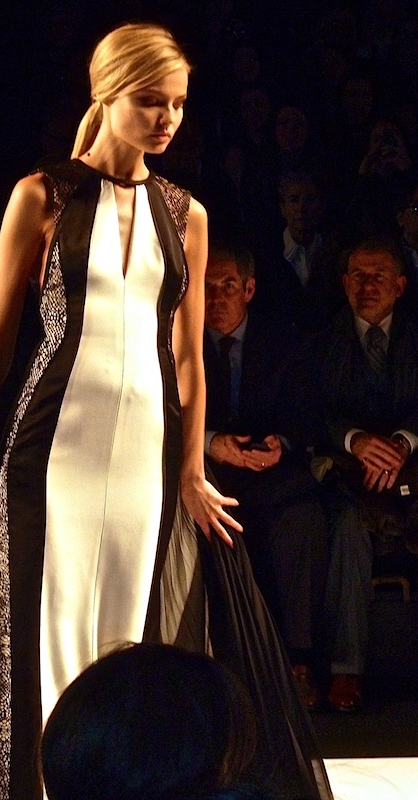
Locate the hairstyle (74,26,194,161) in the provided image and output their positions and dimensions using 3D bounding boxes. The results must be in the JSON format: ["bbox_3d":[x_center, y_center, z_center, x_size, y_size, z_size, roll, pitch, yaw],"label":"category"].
[{"bbox_3d":[-0.148,-0.590,4.230,0.245,0.250,0.175,8,11,44],"label":"hairstyle"}]

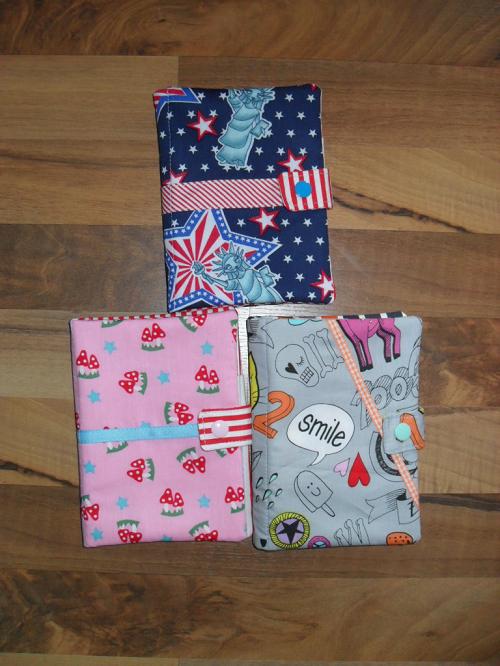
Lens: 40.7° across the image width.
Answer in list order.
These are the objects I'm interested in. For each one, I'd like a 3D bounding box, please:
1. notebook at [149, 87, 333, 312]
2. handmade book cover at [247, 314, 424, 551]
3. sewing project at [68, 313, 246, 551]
[{"bbox_3d":[-0.003,-0.097,0.495,0.123,0.021,0.158,-3,90,0],"label":"notebook"},{"bbox_3d":[0.063,0.071,0.495,0.123,0.021,0.166,-1,90,0],"label":"handmade book cover"},{"bbox_3d":[-0.063,0.069,0.495,0.123,0.021,0.166,-3,90,0],"label":"sewing project"}]

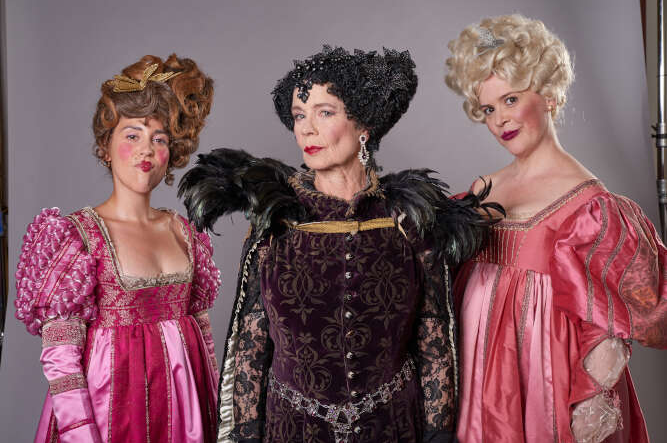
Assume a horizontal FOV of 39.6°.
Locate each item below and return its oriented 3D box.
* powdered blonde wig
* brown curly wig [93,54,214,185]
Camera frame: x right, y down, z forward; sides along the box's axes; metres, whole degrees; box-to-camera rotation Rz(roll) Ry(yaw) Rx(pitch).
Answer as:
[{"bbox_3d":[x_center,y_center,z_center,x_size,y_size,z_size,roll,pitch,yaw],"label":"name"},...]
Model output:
[{"bbox_3d":[0.393,-0.347,2.090,0.250,0.250,0.265,-22,-4,38],"label":"powdered blonde wig"},{"bbox_3d":[-0.402,-0.231,2.080,0.240,0.275,0.260,5,1,-29],"label":"brown curly wig"}]

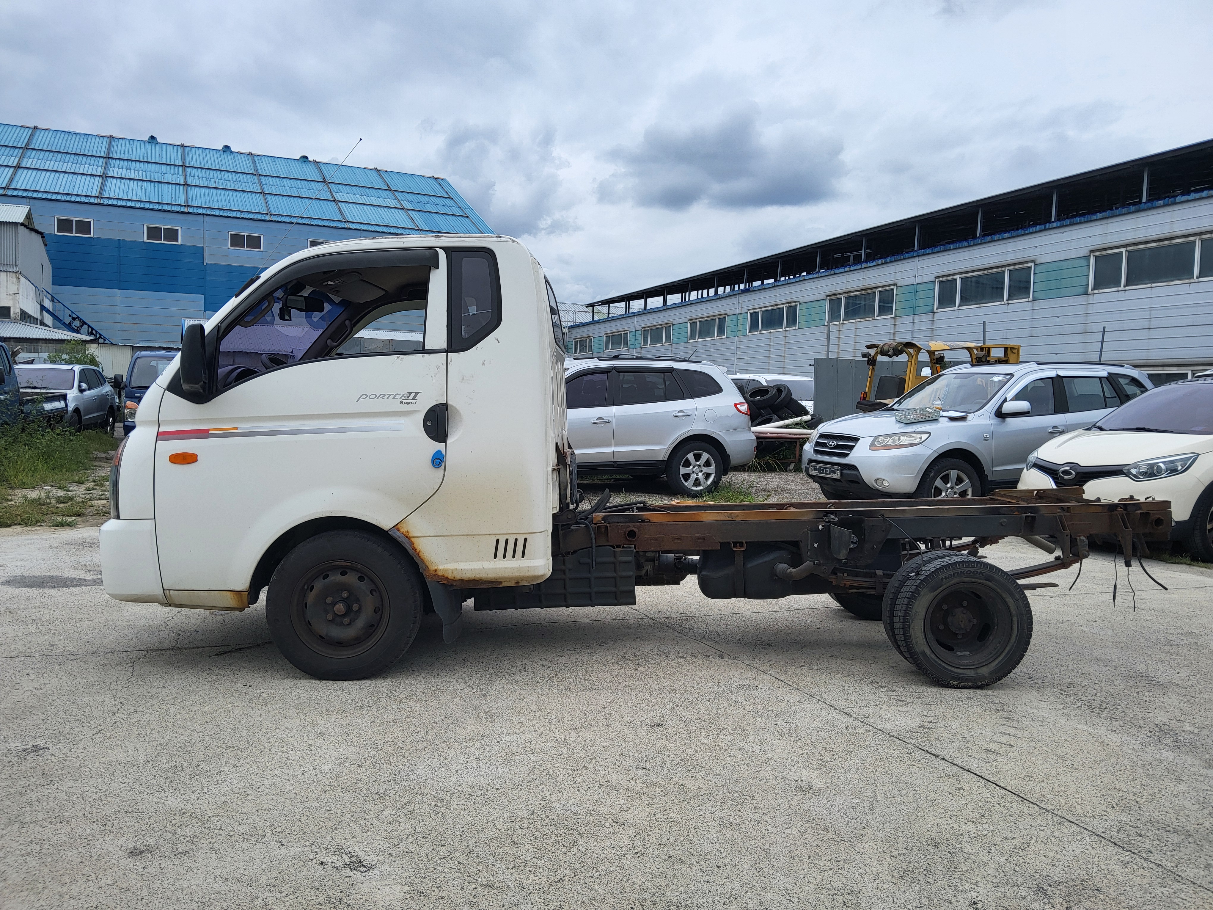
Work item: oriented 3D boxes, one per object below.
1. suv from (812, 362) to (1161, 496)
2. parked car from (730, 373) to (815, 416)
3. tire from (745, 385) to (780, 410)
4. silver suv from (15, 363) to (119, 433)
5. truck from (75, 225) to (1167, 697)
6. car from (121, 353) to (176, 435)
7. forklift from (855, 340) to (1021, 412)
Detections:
[{"bbox_3d":[4.540,-0.210,10.880,4.675,1.760,1.890,-1,3,-23],"label":"suv"},{"bbox_3d":[3.580,-0.790,20.400,1.870,1.830,4.800,0,3,-22],"label":"parked car"},{"bbox_3d":[3.050,-1.125,17.850,0.650,0.220,0.650,-13,23,5],"label":"tire"},{"bbox_3d":[-12.800,-1.240,20.950,1.890,1.760,4.650,1,3,-13],"label":"silver suv"},{"bbox_3d":[0.170,-0.045,4.720,5.000,1.980,1.760,1,3,1],"label":"truck"},{"bbox_3d":[-9.130,-1.150,19.700,1.740,1.960,4.950,0,3,-21],"label":"car"},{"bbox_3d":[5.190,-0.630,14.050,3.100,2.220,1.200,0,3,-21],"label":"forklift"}]

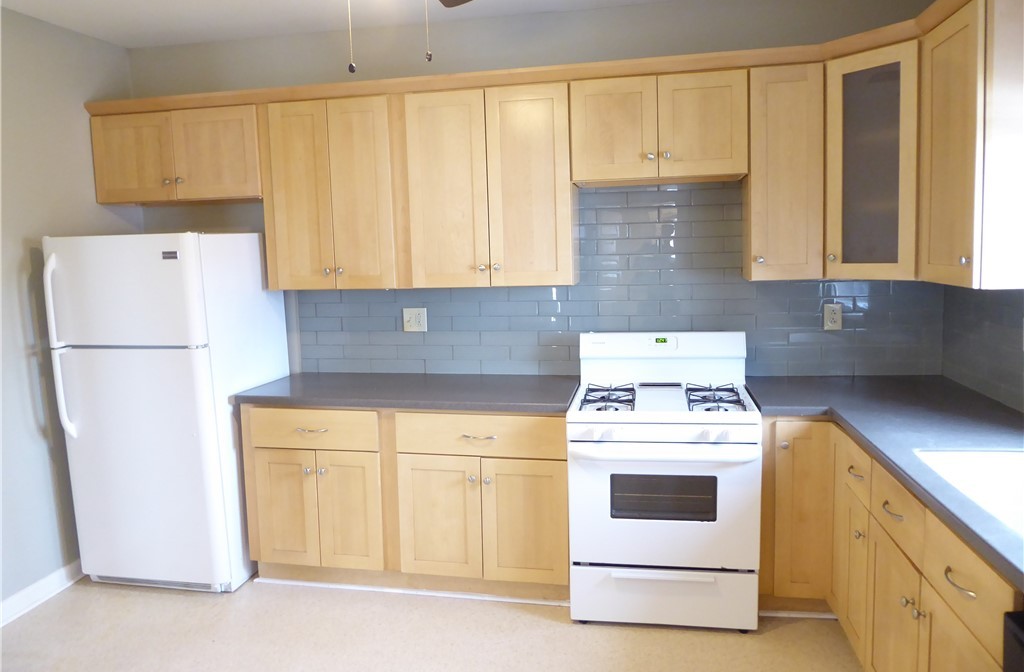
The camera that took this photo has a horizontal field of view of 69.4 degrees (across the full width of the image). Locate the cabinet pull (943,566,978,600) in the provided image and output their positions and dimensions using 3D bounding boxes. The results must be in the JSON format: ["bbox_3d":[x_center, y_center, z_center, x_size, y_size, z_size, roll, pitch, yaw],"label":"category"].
[{"bbox_3d":[1.017,0.565,1.695,0.026,0.018,0.144,0,6,11],"label":"cabinet pull"}]

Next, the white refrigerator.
[{"bbox_3d":[-1.642,0.346,3.683,0.769,1.677,0.734,0,6,11],"label":"white refrigerator"}]

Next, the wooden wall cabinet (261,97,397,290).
[{"bbox_3d":[-0.838,-0.674,3.624,0.650,0.876,0.320,0,6,11],"label":"wooden wall cabinet"}]

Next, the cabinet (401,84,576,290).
[{"bbox_3d":[-0.072,-0.680,3.479,0.762,0.876,0.320,0,6,11],"label":"cabinet"}]

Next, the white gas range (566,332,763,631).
[{"bbox_3d":[0.661,0.592,3.261,0.762,1.152,0.725,0,6,11],"label":"white gas range"}]

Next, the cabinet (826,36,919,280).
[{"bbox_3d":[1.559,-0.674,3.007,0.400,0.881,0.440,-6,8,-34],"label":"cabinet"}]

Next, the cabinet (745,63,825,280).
[{"bbox_3d":[1.178,-0.689,3.241,0.298,0.876,0.320,0,6,11],"label":"cabinet"}]

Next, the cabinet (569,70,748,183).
[{"bbox_3d":[0.654,-0.906,3.315,0.750,0.432,0.320,0,6,11],"label":"cabinet"}]

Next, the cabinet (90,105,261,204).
[{"bbox_3d":[-1.608,-0.887,3.745,0.895,0.437,0.320,0,6,11],"label":"cabinet"}]

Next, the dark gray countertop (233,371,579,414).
[{"bbox_3d":[-0.452,0.258,3.491,1.510,0.040,0.650,0,6,11],"label":"dark gray countertop"}]

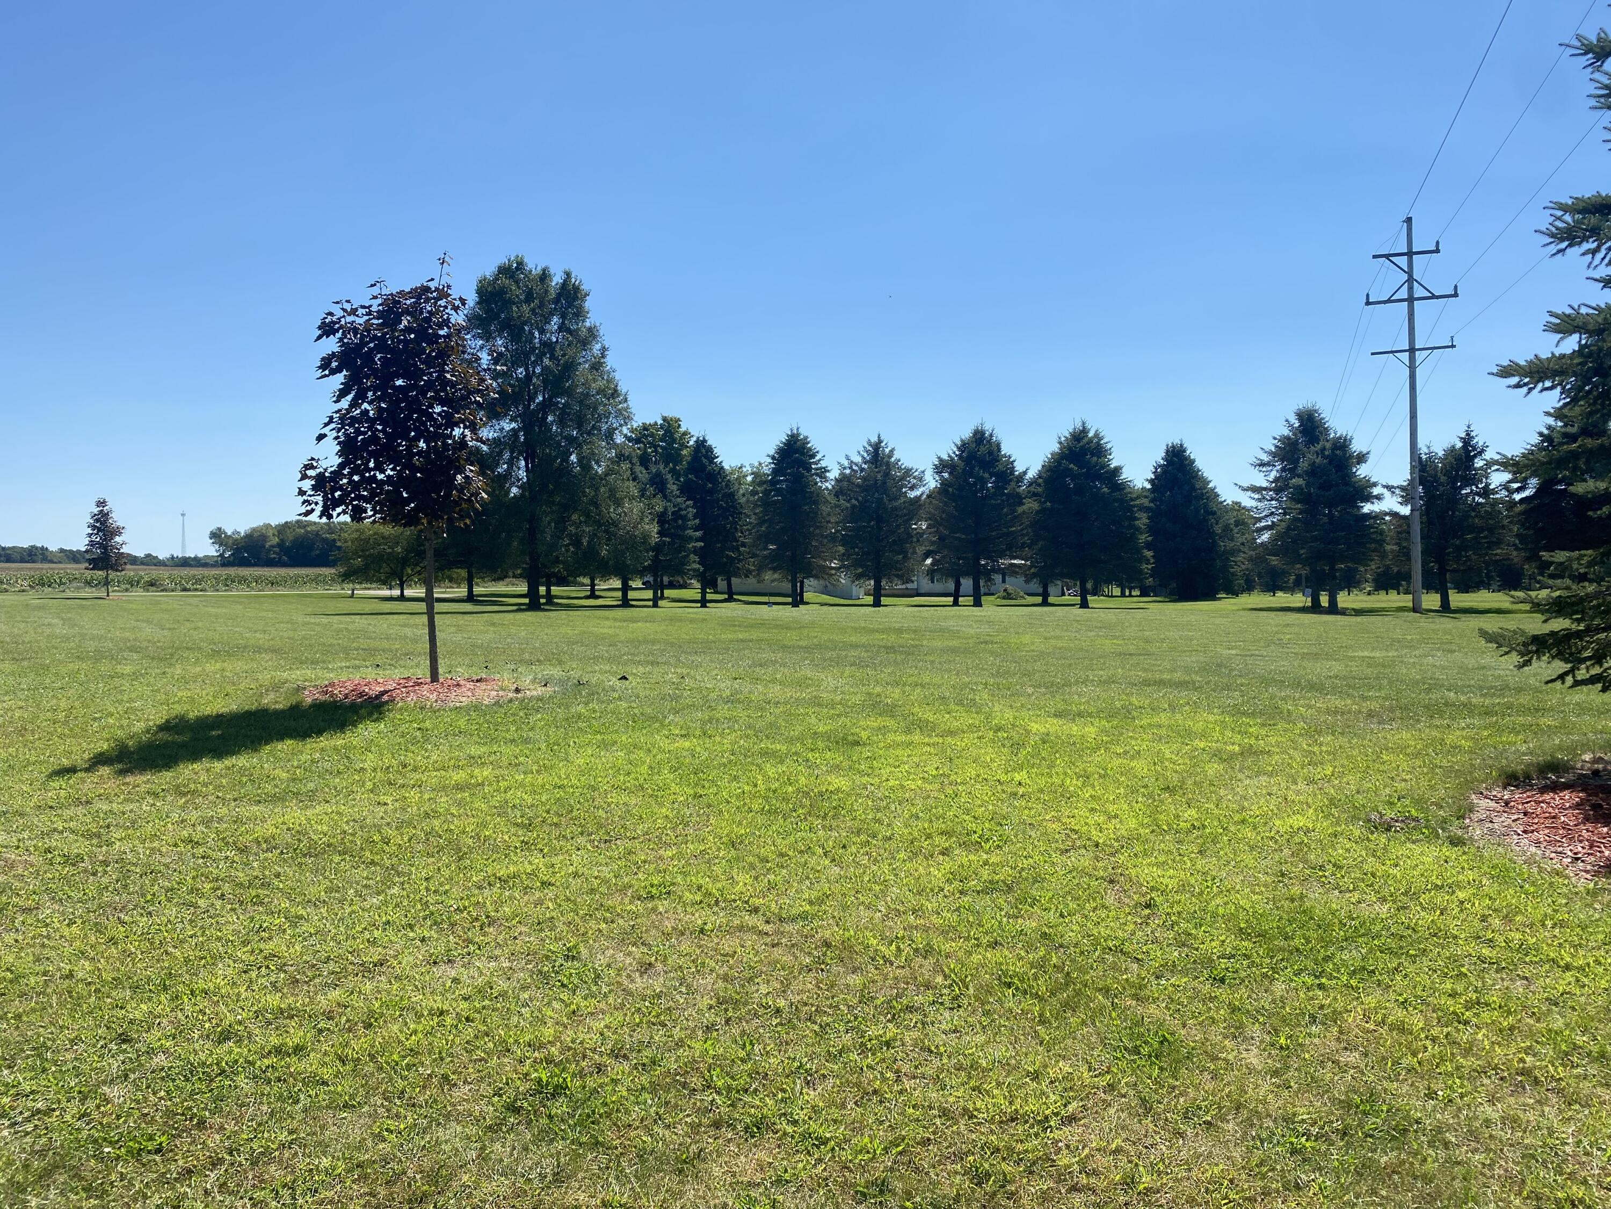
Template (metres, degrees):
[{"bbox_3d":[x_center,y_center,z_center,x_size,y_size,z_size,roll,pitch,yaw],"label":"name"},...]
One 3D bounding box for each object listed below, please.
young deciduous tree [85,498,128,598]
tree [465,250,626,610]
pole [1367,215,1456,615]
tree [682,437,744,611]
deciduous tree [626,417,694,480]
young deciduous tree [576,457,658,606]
[{"bbox_3d":[-38.204,-3.081,65.911,2.299,5.411,2.299,-1,2,-30],"label":"young deciduous tree"},{"bbox_3d":[-11.301,-7.425,52.749,6.788,15.355,6.788,0,2,-12],"label":"tree"},{"bbox_3d":[21.374,-6.580,42.274,2.950,13.831,0.400,1,2,21],"label":"pole"},{"bbox_3d":[-4.128,-3.690,53.875,2.877,7.664,2.877,0,2,-4],"label":"tree"},{"bbox_3d":[-8.150,-5.510,69.000,5.170,10.440,5.170,0,2,0],"label":"deciduous tree"},{"bbox_3d":[-8.550,-3.300,55.000,3.780,6.840,3.780,0,2,0],"label":"young deciduous tree"}]

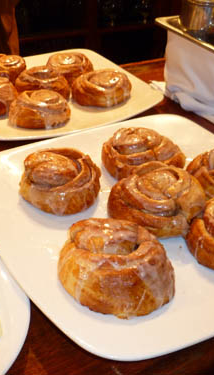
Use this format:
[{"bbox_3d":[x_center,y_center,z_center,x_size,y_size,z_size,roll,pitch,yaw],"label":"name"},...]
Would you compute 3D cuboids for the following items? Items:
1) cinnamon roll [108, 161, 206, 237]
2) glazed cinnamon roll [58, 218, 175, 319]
[{"bbox_3d":[0.056,0.011,0.453,0.108,0.051,0.108,2,35,-1],"label":"cinnamon roll"},{"bbox_3d":[0.009,0.070,0.370,0.105,0.050,0.105,2,35,-1],"label":"glazed cinnamon roll"}]

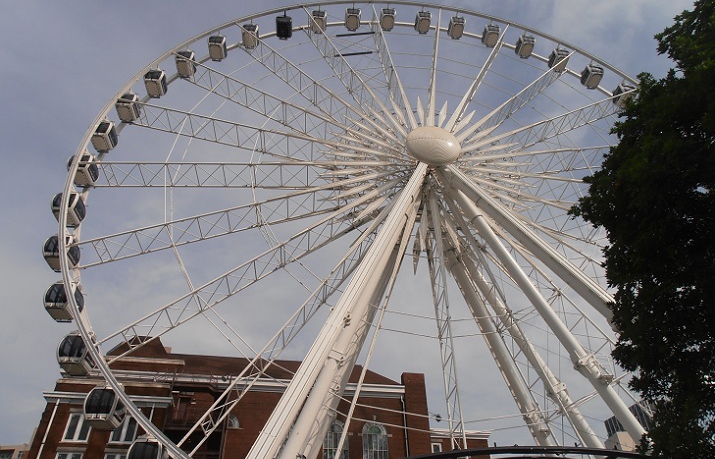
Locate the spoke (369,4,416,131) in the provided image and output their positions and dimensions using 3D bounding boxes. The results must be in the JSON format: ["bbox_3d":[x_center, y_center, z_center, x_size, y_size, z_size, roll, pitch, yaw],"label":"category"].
[{"bbox_3d":[3.609,-16.127,52.458,0.450,25.760,3.000,-4,-38,-9],"label":"spoke"}]

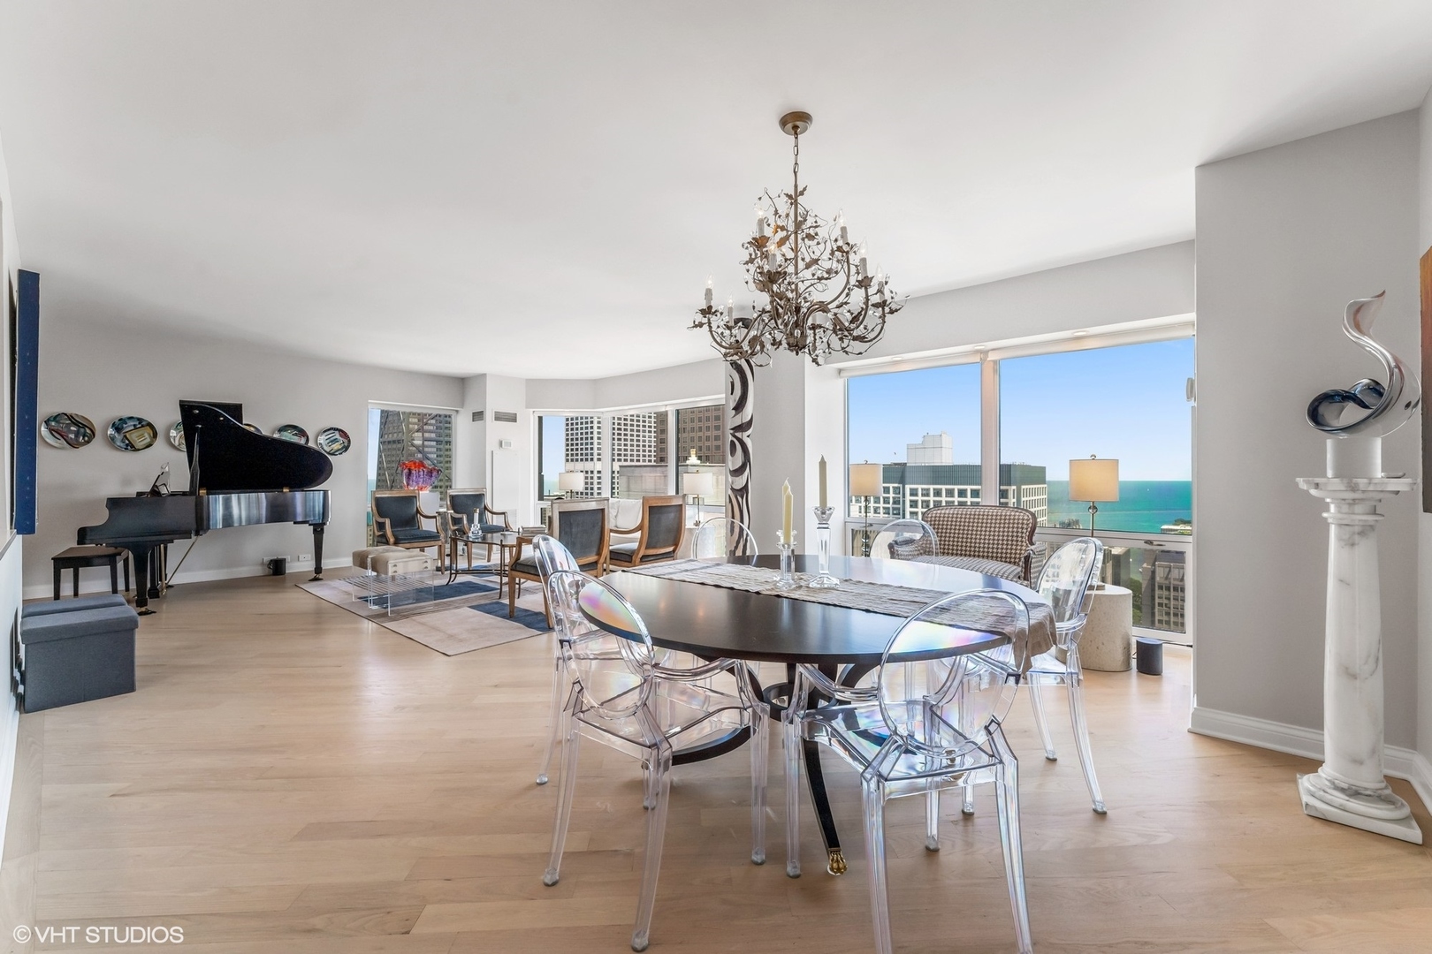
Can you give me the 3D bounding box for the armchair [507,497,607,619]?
[{"bbox_3d":[-1.330,0.685,4.720,0.630,1.000,0.600,0,0,37],"label":"armchair"}]

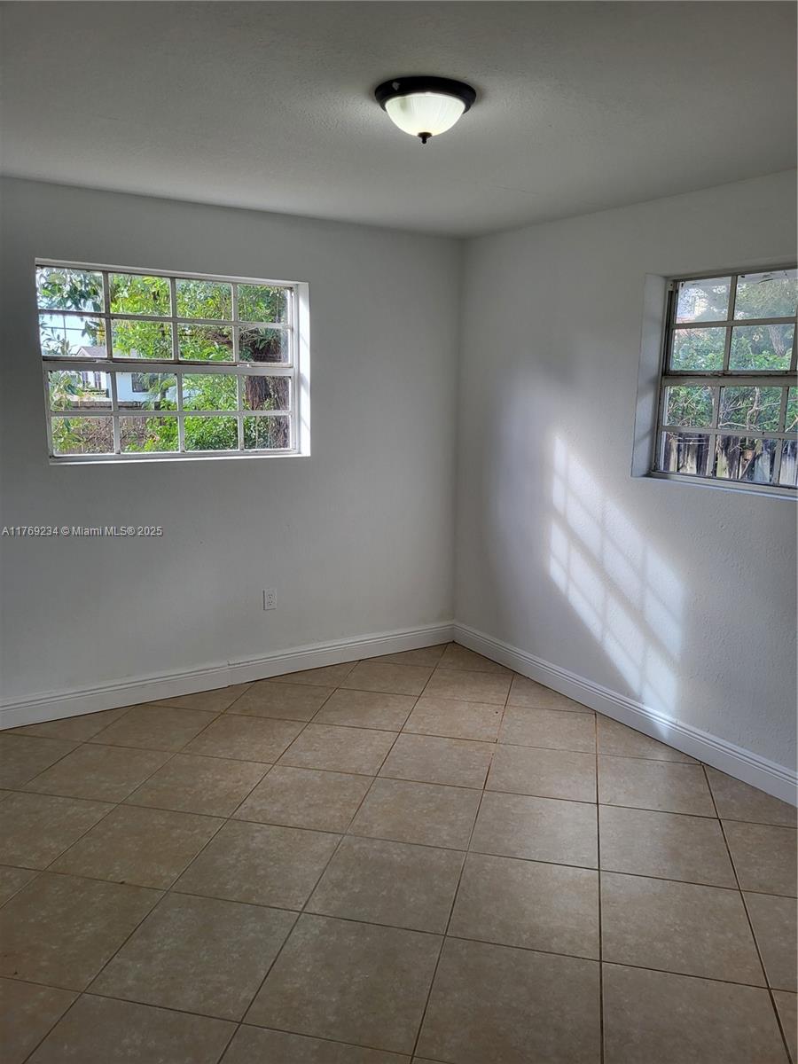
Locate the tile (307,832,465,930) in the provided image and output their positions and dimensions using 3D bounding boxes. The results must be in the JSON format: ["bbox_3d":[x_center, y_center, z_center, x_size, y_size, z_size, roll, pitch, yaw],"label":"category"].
[{"bbox_3d":[-0.031,1.169,2.668,0.449,0.012,0.449,3,11,13],"label":"tile"}]

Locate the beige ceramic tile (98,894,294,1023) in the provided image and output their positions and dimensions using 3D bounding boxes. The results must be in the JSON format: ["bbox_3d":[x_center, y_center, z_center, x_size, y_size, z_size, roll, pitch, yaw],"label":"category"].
[{"bbox_3d":[-0.578,1.225,2.333,0.449,0.012,0.449,3,11,13],"label":"beige ceramic tile"}]

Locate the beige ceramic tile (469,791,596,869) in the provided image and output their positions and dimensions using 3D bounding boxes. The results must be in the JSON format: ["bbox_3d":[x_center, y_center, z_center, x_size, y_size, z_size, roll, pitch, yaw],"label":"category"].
[{"bbox_3d":[0.508,1.098,2.966,0.446,0.010,0.446,3,10,13],"label":"beige ceramic tile"}]

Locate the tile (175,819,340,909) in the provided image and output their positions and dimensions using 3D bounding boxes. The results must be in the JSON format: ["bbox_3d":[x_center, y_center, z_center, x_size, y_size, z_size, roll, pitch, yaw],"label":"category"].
[{"bbox_3d":[-0.470,1.131,2.733,0.446,0.010,0.446,3,10,13],"label":"tile"}]

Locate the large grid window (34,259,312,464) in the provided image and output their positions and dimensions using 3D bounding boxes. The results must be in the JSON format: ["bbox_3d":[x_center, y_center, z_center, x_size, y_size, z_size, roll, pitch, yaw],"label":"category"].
[{"bbox_3d":[-1.094,-0.829,4.043,1.335,0.915,0.130,-6,12,-32],"label":"large grid window"}]

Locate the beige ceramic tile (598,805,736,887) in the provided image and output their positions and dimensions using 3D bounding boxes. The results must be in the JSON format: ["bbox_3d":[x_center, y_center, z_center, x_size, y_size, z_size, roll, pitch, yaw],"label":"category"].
[{"bbox_3d":[0.947,1.120,2.866,0.446,0.010,0.446,3,10,13],"label":"beige ceramic tile"}]

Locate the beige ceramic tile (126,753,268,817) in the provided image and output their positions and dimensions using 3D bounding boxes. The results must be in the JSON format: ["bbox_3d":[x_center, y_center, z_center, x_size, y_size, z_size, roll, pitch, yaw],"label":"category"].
[{"bbox_3d":[-0.807,1.032,3.265,0.446,0.010,0.446,3,10,13],"label":"beige ceramic tile"}]

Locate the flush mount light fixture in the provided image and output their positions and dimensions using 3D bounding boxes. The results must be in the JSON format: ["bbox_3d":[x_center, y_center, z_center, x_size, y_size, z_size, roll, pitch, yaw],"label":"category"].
[{"bbox_3d":[0.079,-1.235,2.396,0.301,0.134,0.301,1,10,0],"label":"flush mount light fixture"}]

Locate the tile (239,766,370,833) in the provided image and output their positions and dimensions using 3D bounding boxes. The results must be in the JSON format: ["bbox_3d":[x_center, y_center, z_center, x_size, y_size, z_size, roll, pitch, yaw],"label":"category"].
[{"bbox_3d":[-0.368,1.054,3.165,0.446,0.010,0.446,3,10,13],"label":"tile"}]

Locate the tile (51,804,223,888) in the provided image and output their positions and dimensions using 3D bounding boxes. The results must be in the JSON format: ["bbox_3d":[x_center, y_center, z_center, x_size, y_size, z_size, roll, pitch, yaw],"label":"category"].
[{"bbox_3d":[-0.917,1.124,2.870,0.449,0.012,0.449,3,11,13],"label":"tile"}]

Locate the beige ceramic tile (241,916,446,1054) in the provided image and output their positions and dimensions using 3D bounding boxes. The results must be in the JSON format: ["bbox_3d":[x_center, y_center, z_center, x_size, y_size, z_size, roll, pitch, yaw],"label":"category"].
[{"bbox_3d":[-0.135,1.247,2.232,0.449,0.012,0.449,3,11,13],"label":"beige ceramic tile"}]

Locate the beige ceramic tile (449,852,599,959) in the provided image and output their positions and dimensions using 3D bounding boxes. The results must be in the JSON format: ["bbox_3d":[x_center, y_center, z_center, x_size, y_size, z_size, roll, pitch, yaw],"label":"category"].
[{"bbox_3d":[0.412,1.191,2.567,0.449,0.012,0.449,3,11,13],"label":"beige ceramic tile"}]

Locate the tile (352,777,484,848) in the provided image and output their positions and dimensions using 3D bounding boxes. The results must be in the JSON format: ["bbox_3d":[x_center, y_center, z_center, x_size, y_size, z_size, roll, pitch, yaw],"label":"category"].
[{"bbox_3d":[0.070,1.076,3.066,0.446,0.010,0.446,3,10,13],"label":"tile"}]

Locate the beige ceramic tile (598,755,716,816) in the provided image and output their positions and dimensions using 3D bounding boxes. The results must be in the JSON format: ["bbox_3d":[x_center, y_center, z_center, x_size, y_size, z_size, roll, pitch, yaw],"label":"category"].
[{"bbox_3d":[1.062,1.057,3.338,0.449,0.012,0.449,3,11,13],"label":"beige ceramic tile"}]

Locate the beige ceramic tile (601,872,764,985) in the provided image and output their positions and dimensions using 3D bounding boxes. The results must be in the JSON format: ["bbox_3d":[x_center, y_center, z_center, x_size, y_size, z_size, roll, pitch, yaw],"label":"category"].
[{"bbox_3d":[0.855,1.214,2.466,0.449,0.012,0.449,3,11,13],"label":"beige ceramic tile"}]

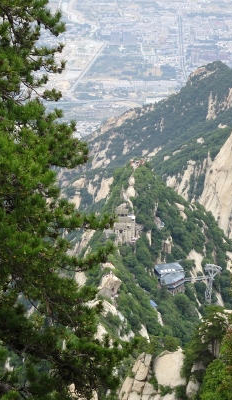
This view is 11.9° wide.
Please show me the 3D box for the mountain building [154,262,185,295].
[{"bbox_3d":[45.989,67.484,950.000,20.000,16.000,24.000,-7,19,-21],"label":"mountain building"}]

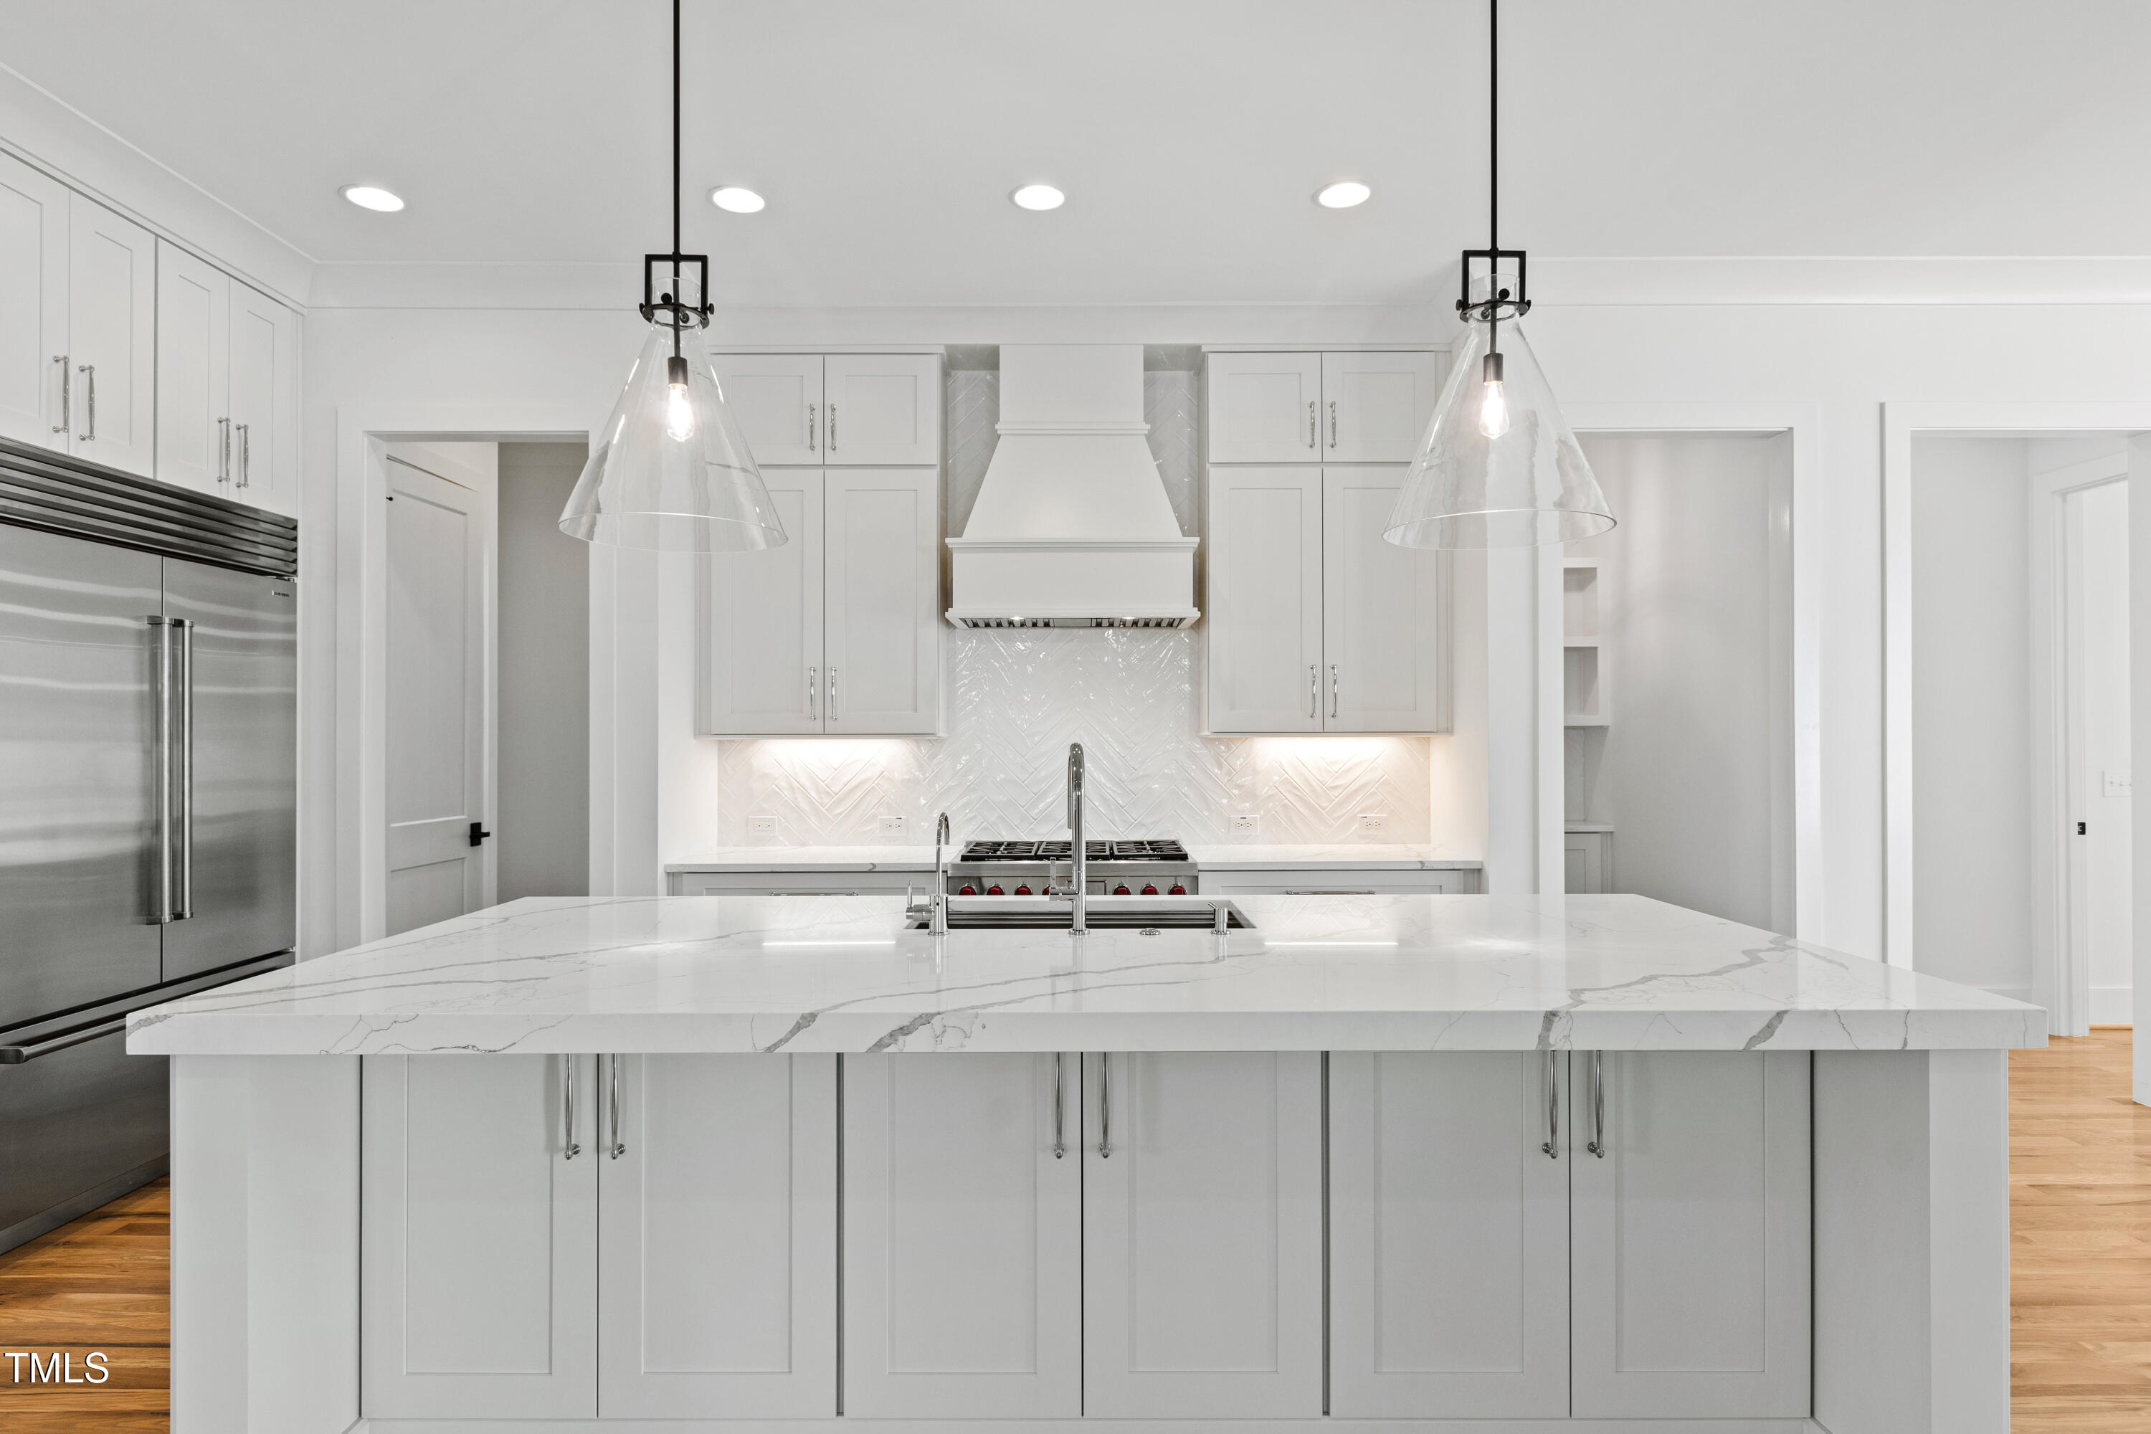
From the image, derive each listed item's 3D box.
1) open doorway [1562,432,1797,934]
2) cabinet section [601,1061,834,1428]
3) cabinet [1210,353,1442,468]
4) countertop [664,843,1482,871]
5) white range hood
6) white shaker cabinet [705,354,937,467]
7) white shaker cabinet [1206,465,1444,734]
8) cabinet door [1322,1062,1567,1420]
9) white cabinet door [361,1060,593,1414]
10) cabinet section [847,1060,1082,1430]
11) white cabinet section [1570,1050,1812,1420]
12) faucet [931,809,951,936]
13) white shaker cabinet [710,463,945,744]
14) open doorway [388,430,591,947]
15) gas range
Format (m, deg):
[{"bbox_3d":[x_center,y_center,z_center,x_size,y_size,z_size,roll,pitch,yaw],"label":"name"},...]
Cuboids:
[{"bbox_3d":[2.180,0.201,4.174,0.832,2.468,0.140,0,-1,0],"label":"open doorway"},{"bbox_3d":[-0.685,0.961,2.191,0.454,0.765,0.028,0,-1,0],"label":"cabinet section"},{"bbox_3d":[0.958,-1.189,4.552,0.906,0.450,0.335,0,-1,0],"label":"cabinet"},{"bbox_3d":[-0.005,0.559,4.492,3.018,0.032,0.640,0,-1,0],"label":"countertop"},{"bbox_3d":[-0.011,-0.919,4.585,0.969,1.092,0.500,0,-1,0],"label":"white range hood"},{"bbox_3d":[-0.995,-1.212,4.667,0.908,0.448,0.340,0,-1,0],"label":"white shaker cabinet"},{"bbox_3d":[0.961,-0.448,4.539,0.920,1.038,0.335,0,-1,0],"label":"white shaker cabinet"},{"bbox_3d":[0.719,0.963,2.196,0.463,0.765,0.028,0,-1,0],"label":"cabinet door"},{"bbox_3d":[-1.141,0.961,2.189,0.448,0.764,0.028,0,-1,0],"label":"white cabinet door"},{"bbox_3d":[-0.214,0.940,2.155,0.454,0.782,0.024,0,-1,0],"label":"cabinet section"},{"bbox_3d":[1.187,0.968,2.390,0.470,0.780,0.400,0,-1,0],"label":"white cabinet section"},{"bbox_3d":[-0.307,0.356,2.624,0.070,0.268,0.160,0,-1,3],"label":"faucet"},{"bbox_3d":[-0.974,-0.443,4.532,0.913,1.039,0.335,0,-1,0],"label":"white shaker cabinet"},{"bbox_3d":[-2.167,0.210,4.160,0.821,2.468,0.140,0,-1,0],"label":"open doorway"},{"bbox_3d":[-0.007,0.968,4.390,0.905,0.935,0.690,0,-1,0],"label":"gas range"}]

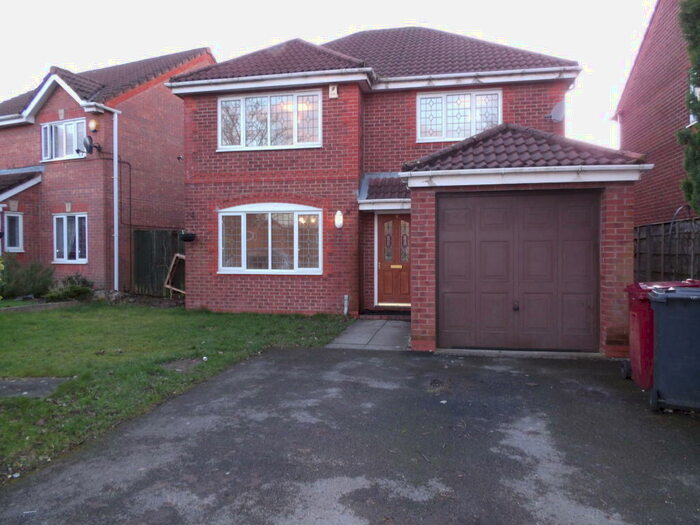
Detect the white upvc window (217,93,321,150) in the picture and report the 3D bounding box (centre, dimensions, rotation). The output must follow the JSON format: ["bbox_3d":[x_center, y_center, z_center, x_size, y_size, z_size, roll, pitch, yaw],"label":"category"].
[{"bbox_3d":[-1.705,-2.976,10.294,2.345,1.180,0.100,0,1,11],"label":"white upvc window"}]

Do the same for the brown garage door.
[{"bbox_3d":[2.278,0.130,6.643,2.140,2.130,0.080,0,1,11],"label":"brown garage door"}]

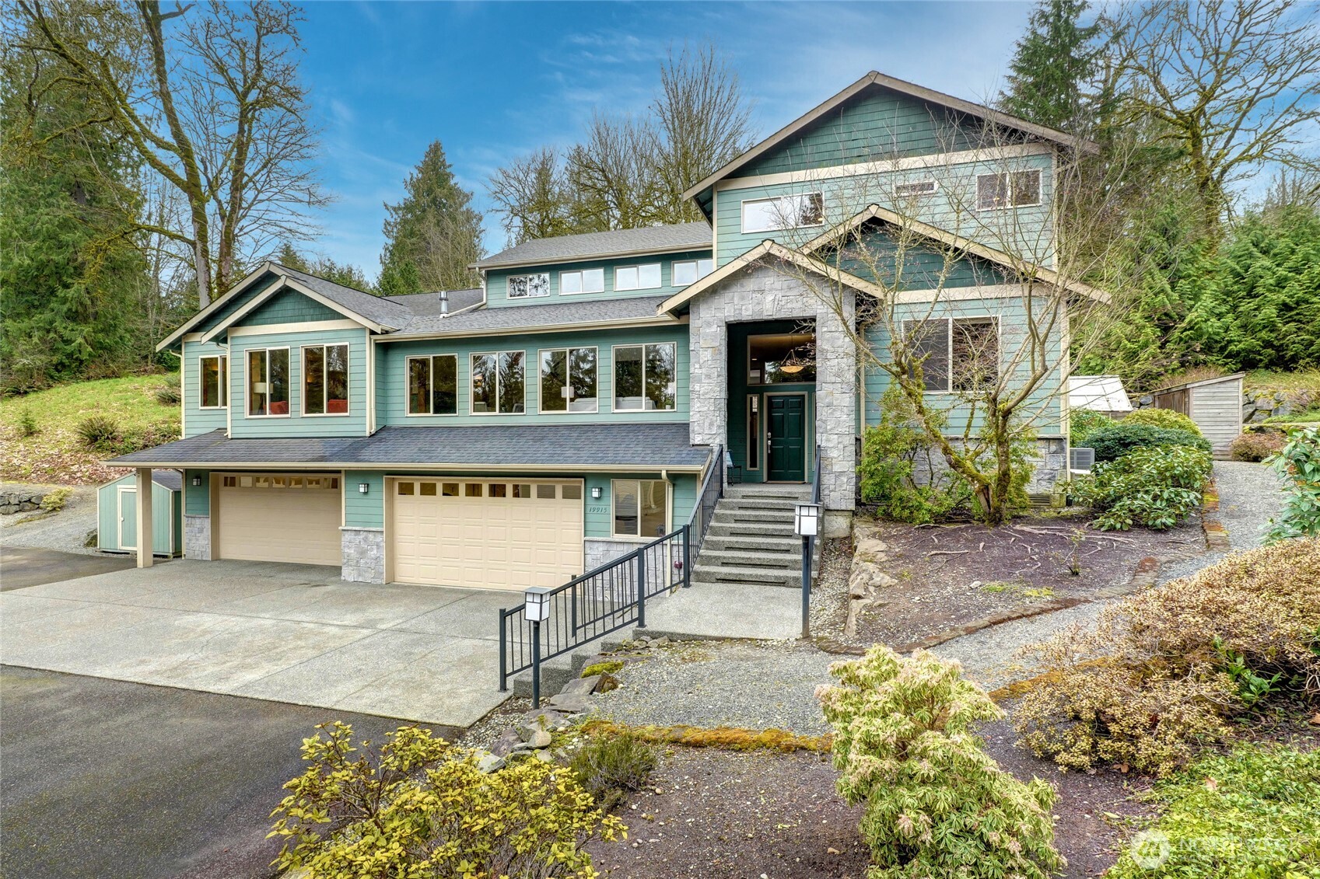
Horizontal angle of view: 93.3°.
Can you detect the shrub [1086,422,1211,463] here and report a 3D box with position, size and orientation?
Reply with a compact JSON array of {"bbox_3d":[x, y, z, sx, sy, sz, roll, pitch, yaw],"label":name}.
[{"bbox_3d":[11.500,0.200,14.700,2.600,1.200,2.000,0,0,16],"label":"shrub"}]

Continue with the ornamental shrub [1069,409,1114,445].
[{"bbox_3d":[11.550,0.000,17.000,1.650,1.600,1.550,0,0,16],"label":"ornamental shrub"}]

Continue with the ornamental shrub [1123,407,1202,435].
[{"bbox_3d":[13.400,-0.080,16.600,1.850,1.500,1.750,0,0,16],"label":"ornamental shrub"}]

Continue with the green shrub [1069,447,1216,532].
[{"bbox_3d":[7.750,0.620,10.000,2.100,1.300,1.800,0,0,16],"label":"green shrub"}]

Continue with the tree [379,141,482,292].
[{"bbox_3d":[-15.200,-9.700,42.000,7.600,20.500,7.600,0,0,-20],"label":"tree"}]

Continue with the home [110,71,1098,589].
[{"bbox_3d":[-1.500,-1.930,19.100,22.500,10.500,13.000,0,0,16],"label":"home"}]

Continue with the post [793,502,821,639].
[{"bbox_3d":[1.650,1.480,7.030,0.290,1.540,0.290,0,0,-3],"label":"post"}]

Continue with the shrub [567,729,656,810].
[{"bbox_3d":[-0.330,2.290,4.500,0.620,0.430,0.580,0,0,0],"label":"shrub"}]

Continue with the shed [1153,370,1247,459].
[{"bbox_3d":[16.440,-0.660,19.070,1.500,2.570,2.000,0,0,12],"label":"shed"}]

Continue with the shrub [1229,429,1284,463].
[{"bbox_3d":[16.500,0.170,17.200,1.300,0.880,1.200,0,0,16],"label":"shrub"}]

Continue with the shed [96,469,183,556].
[{"bbox_3d":[-14.700,2.100,19.000,3.000,2.440,2.600,0,0,16],"label":"shed"}]

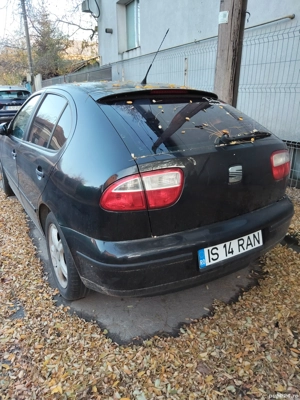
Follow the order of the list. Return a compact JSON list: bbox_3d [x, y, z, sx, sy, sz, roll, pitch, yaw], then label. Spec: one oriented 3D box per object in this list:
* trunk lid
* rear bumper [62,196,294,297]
[{"bbox_3d":[0.283,-0.338,1.819,1.120,0.700,0.695,-12,23,-30],"label":"trunk lid"},{"bbox_3d":[0.371,0.195,1.869,1.690,0.390,0.505,-12,23,-30],"label":"rear bumper"}]

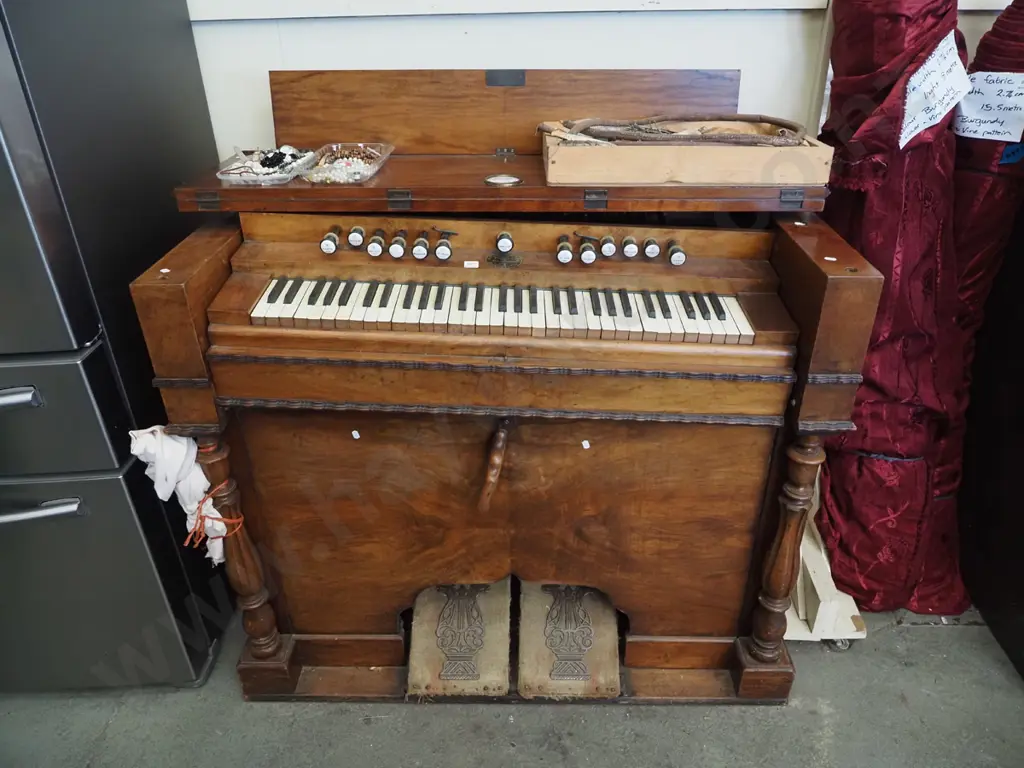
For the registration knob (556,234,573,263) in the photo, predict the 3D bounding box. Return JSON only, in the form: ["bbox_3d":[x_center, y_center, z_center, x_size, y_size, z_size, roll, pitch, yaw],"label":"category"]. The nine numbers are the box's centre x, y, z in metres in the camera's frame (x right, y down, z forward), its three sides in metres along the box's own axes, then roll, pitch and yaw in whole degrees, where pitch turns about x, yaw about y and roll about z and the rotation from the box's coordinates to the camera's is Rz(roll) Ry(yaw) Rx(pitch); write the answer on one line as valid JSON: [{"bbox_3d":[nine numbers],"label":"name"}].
[{"bbox_3d":[0.096,-0.248,1.294,0.031,0.031,0.074,2,36,-1],"label":"registration knob"}]

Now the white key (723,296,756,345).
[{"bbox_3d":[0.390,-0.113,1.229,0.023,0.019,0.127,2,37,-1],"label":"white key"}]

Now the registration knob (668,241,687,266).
[{"bbox_3d":[0.303,-0.247,1.319,0.030,0.030,0.066,2,37,-1],"label":"registration knob"}]

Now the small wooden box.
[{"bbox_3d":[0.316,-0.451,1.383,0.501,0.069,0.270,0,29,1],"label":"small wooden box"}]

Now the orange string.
[{"bbox_3d":[-0.564,0.240,1.334,0.120,0.145,0.080,0,29,2],"label":"orange string"}]

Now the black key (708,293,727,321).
[{"bbox_3d":[0.366,-0.140,1.260,0.012,0.011,0.088,2,36,-1],"label":"black key"}]

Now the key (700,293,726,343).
[{"bbox_3d":[0.352,-0.117,1.258,0.023,0.020,0.132,2,37,-1],"label":"key"}]

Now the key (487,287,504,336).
[{"bbox_3d":[-0.025,-0.128,1.248,0.022,0.020,0.132,2,36,-1],"label":"key"}]

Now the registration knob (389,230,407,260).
[{"bbox_3d":[-0.196,-0.250,1.247,0.029,0.029,0.072,2,37,-1],"label":"registration knob"}]

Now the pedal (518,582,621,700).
[{"bbox_3d":[0.122,0.556,1.593,0.218,0.030,0.265,-1,62,0],"label":"pedal"}]

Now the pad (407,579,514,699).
[{"bbox_3d":[-0.113,0.564,1.621,0.215,0.030,0.280,0,52,2],"label":"pad"}]

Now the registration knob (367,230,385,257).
[{"bbox_3d":[-0.234,-0.252,1.246,0.029,0.029,0.072,2,37,-1],"label":"registration knob"}]

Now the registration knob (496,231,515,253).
[{"bbox_3d":[-0.012,-0.262,1.310,0.031,0.031,0.035,2,36,-1],"label":"registration knob"}]

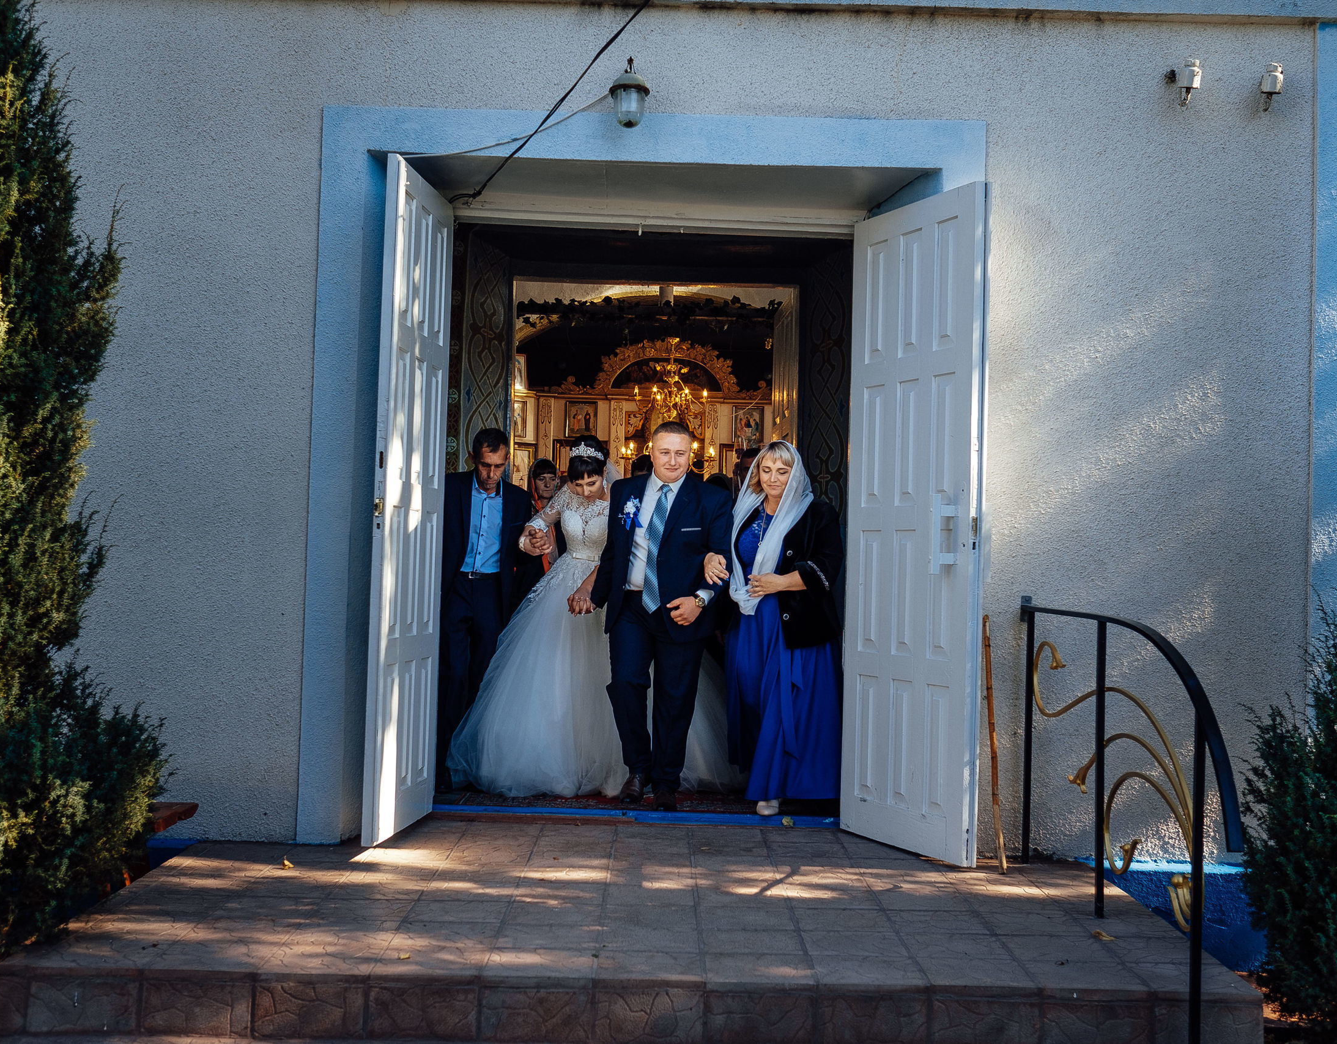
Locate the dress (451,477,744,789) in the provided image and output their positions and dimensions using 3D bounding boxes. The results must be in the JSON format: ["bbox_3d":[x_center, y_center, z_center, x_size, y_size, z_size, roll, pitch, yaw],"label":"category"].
[{"bbox_3d":[-0.351,0.569,7.633,1.470,1.474,1.140,2,-2,0],"label":"dress"}]

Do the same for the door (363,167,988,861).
[{"bbox_3d":[0.047,-0.041,6.356,2.366,2.695,0.903,2,-2,0],"label":"door"}]

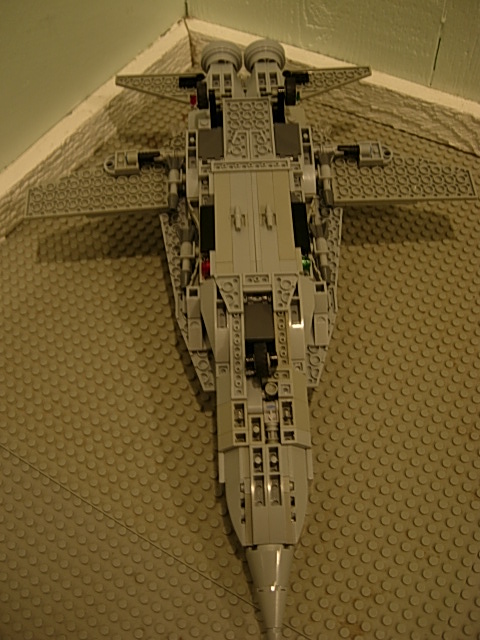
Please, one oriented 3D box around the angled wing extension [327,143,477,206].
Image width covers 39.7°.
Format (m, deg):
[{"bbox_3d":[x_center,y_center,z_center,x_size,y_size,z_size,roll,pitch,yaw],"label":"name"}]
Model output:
[{"bbox_3d":[0.104,-0.100,0.440,0.100,0.017,0.048,-2,63,-3],"label":"angled wing extension"}]

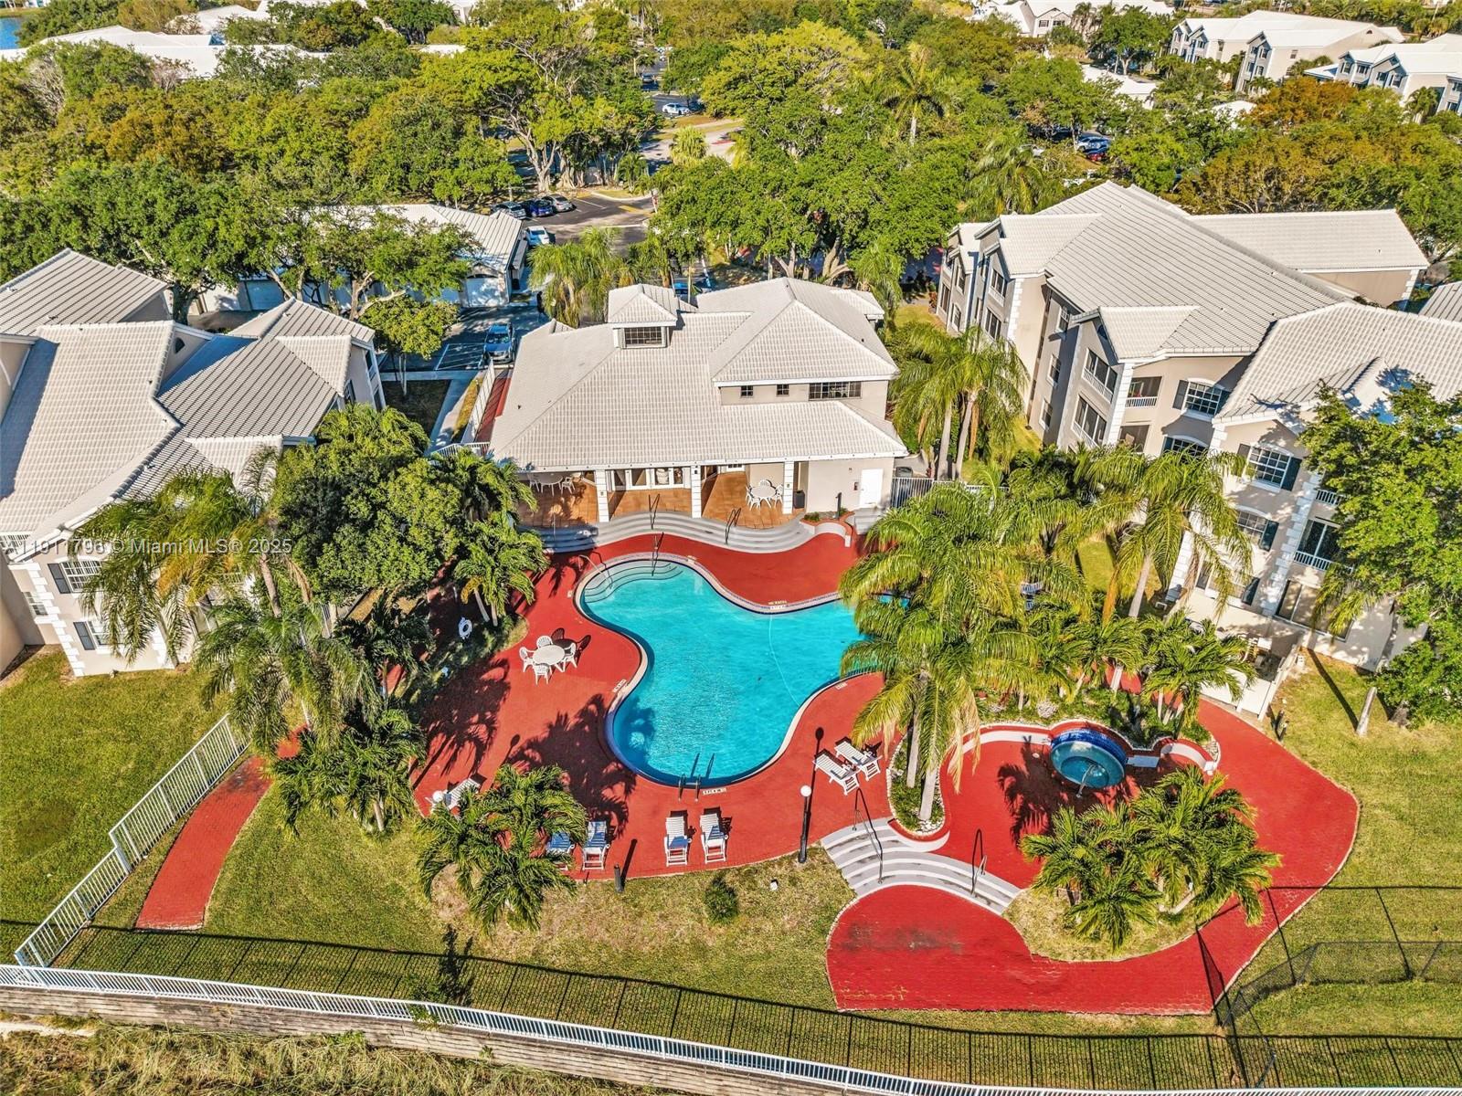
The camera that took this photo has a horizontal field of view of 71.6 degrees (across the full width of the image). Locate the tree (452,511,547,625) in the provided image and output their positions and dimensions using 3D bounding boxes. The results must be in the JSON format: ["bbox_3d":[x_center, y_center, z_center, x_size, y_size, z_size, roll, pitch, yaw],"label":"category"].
[{"bbox_3d":[-9.369,1.244,40.341,3.800,4.200,3.800,-1,31,0],"label":"tree"}]

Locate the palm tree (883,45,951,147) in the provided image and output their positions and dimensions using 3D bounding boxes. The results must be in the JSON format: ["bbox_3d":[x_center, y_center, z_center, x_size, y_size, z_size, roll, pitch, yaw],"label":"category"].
[{"bbox_3d":[16.833,-38.394,93.159,6.300,13.200,6.300,0,33,0],"label":"palm tree"}]

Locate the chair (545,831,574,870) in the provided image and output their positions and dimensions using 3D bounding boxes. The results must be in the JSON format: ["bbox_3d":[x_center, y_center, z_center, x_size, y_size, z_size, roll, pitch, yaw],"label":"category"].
[{"bbox_3d":[-5.301,9.041,31.575,0.720,0.880,1.780,0,33,0],"label":"chair"}]

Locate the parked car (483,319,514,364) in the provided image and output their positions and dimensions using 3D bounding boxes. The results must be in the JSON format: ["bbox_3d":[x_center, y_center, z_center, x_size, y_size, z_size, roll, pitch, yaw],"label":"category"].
[{"bbox_3d":[-15.495,-13.828,68.065,1.820,1.500,4.600,-4,31,-5],"label":"parked car"}]

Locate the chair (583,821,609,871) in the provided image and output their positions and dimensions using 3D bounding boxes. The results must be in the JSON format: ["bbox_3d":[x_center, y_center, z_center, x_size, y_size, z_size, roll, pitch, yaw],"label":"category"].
[{"bbox_3d":[-4.157,8.953,31.069,0.680,0.800,1.650,0,31,0],"label":"chair"}]

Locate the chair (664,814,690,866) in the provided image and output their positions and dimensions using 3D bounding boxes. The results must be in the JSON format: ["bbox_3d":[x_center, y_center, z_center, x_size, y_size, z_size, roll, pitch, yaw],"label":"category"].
[{"bbox_3d":[-1.691,8.851,31.197,0.680,0.800,1.650,-3,31,-3],"label":"chair"}]

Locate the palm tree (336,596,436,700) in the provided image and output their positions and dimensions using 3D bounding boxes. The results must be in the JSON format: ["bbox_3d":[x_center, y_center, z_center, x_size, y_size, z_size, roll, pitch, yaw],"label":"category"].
[{"bbox_3d":[-12.639,3.875,36.781,3.500,3.600,3.500,-1,31,0],"label":"palm tree"}]

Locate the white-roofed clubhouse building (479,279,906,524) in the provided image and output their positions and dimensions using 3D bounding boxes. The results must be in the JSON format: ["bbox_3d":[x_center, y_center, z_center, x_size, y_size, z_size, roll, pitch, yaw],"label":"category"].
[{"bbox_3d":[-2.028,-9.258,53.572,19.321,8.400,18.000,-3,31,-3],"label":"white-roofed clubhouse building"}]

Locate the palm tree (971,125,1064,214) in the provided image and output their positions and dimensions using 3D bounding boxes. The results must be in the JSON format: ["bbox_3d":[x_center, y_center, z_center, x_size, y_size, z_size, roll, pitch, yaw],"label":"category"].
[{"bbox_3d":[21.716,-26.080,78.927,6.400,10.900,6.400,-1,31,0],"label":"palm tree"}]

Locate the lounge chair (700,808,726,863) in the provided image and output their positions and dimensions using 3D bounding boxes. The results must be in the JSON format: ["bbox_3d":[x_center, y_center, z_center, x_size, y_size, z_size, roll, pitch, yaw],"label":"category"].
[{"bbox_3d":[-0.581,8.884,31.785,0.720,0.880,1.780,-5,33,-7],"label":"lounge chair"}]

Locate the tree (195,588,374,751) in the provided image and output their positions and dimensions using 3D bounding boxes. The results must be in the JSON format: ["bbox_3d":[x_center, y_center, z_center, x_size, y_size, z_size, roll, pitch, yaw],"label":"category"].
[{"bbox_3d":[-13.981,4.426,33.121,5.000,7.000,5.000,0,33,0],"label":"tree"}]

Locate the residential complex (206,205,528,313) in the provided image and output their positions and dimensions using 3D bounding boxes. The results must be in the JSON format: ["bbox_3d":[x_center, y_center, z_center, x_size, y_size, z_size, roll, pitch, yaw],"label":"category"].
[{"bbox_3d":[-26.900,-22.816,76.442,22.000,5.500,12.000,-2,33,-3],"label":"residential complex"}]

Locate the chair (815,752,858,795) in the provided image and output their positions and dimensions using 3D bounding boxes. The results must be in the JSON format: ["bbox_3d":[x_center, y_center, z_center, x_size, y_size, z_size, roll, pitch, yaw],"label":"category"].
[{"bbox_3d":[3.509,7.334,33.640,0.680,0.800,1.650,-24,38,-33],"label":"chair"}]

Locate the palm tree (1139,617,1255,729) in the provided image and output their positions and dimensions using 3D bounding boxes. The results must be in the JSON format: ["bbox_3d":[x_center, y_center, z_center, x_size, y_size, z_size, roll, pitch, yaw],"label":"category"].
[{"bbox_3d":[15.556,4.603,34.584,3.900,3.700,3.900,-1,31,0],"label":"palm tree"}]

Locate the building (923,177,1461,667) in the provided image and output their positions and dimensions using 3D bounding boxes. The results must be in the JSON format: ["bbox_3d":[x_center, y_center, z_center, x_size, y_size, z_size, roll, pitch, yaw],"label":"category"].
[{"bbox_3d":[25.150,-11.512,52.810,21.000,12.000,38.000,-3,33,-4],"label":"building"}]

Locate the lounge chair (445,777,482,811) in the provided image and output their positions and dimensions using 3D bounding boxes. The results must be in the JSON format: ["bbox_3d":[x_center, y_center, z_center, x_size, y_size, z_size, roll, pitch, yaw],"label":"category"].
[{"bbox_3d":[-9.075,8.050,33.127,0.720,0.880,1.780,23,40,31],"label":"lounge chair"}]

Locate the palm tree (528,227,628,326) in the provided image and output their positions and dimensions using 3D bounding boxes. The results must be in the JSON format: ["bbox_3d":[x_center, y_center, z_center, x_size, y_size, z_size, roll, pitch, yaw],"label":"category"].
[{"bbox_3d":[-9.565,-14.857,61.867,5.500,8.000,5.500,0,33,0],"label":"palm tree"}]

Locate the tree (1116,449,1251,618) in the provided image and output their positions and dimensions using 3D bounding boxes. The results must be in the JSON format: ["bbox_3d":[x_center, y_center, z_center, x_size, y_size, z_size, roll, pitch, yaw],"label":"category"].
[{"bbox_3d":[16.800,-0.044,39.248,5.000,7.600,5.000,0,33,0],"label":"tree"}]

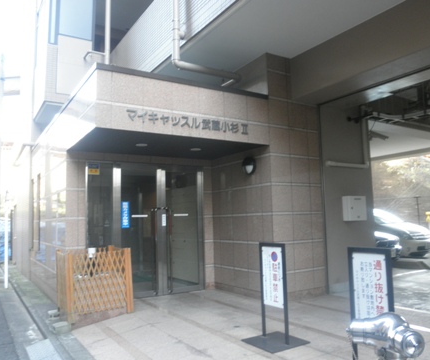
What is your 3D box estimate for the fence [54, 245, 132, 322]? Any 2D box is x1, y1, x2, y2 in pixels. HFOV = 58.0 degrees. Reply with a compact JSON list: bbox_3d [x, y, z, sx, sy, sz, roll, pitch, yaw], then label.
[{"bbox_3d":[-1.778,1.464,5.658,0.896,0.909,0.922,2,-7,-32],"label":"fence"}]

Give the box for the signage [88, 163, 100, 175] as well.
[{"bbox_3d":[-2.054,-0.188,6.578,0.186,0.198,0.015,2,-7,-32],"label":"signage"}]

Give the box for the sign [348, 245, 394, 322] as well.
[{"bbox_3d":[1.245,1.072,3.160,0.518,1.018,0.506,2,-7,-32],"label":"sign"}]

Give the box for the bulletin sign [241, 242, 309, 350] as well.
[{"bbox_3d":[0.613,1.188,4.117,0.518,1.018,0.506,2,-7,-32],"label":"bulletin sign"}]

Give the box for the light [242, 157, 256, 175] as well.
[{"bbox_3d":[0.581,-0.253,6.688,0.140,0.300,0.290,2,-7,-32],"label":"light"}]

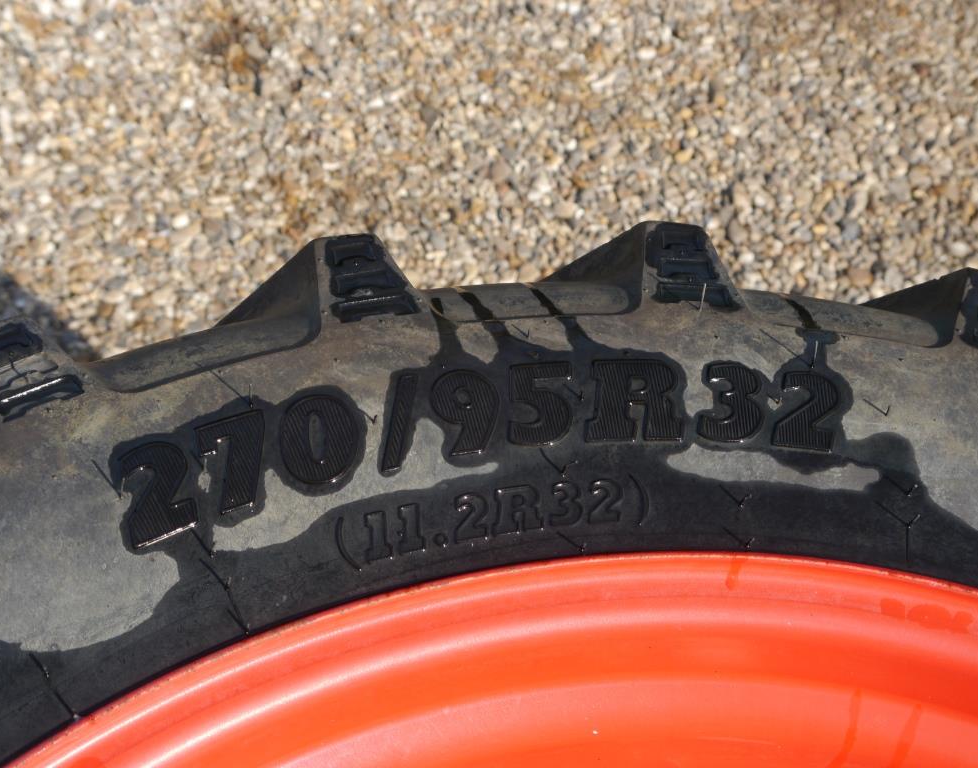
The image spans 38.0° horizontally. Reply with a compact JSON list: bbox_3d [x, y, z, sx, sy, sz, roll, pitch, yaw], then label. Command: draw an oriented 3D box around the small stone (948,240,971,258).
[{"bbox_3d":[0.754,-0.216,2.276,0.038,0.024,0.036,31,56,13],"label":"small stone"}]

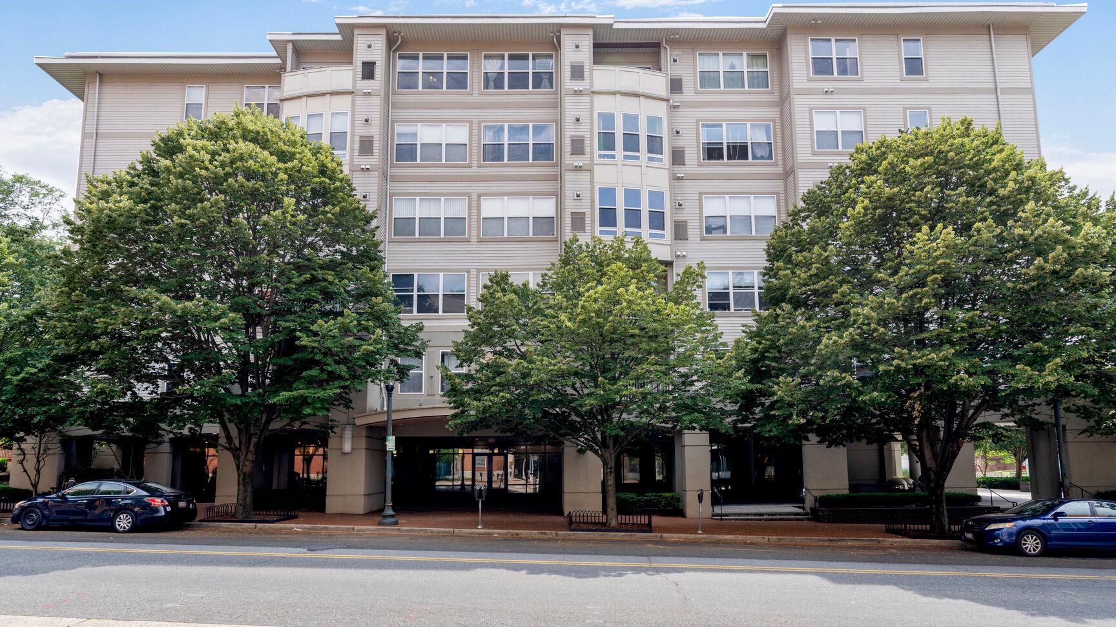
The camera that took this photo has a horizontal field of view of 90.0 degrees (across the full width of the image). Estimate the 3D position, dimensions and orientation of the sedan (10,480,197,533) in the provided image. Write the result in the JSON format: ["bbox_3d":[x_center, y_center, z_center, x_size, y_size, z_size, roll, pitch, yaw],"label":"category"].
[{"bbox_3d":[-13.550,5.740,16.850,4.860,1.470,1.830,-1,-10,3],"label":"sedan"}]

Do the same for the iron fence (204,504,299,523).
[{"bbox_3d":[-10.310,6.690,18.690,2.500,0.500,1.450,-1,-10,3],"label":"iron fence"}]

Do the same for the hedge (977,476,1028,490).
[{"bbox_3d":[29.600,11.200,37.000,4.200,0.880,1.200,0,-10,0],"label":"hedge"}]

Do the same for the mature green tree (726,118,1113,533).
[{"bbox_3d":[11.000,0.380,18.000,11.200,13.400,10.300,-1,-10,3],"label":"mature green tree"}]

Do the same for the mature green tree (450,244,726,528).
[{"bbox_3d":[0.900,2.230,18.300,8.900,9.400,8.400,-1,-10,3],"label":"mature green tree"}]

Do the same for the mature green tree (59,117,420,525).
[{"bbox_3d":[-10.000,-0.050,19.000,11.000,13.900,10.300,-1,-10,3],"label":"mature green tree"}]

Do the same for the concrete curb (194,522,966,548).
[{"bbox_3d":[0.170,6.840,17.300,23.900,0.170,0.250,0,-10,3],"label":"concrete curb"}]

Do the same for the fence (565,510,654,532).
[{"bbox_3d":[1.670,6.710,18.100,2.530,0.500,1.450,-1,-10,3],"label":"fence"}]

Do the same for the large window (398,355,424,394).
[{"bbox_3d":[-5.890,2.360,22.300,0.990,1.760,0.120,0,-10,0],"label":"large window"}]

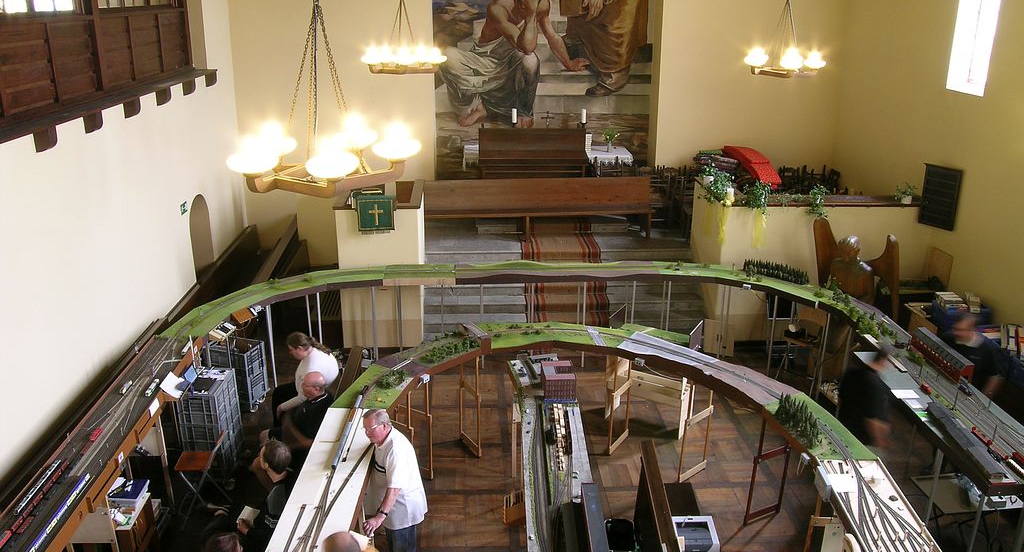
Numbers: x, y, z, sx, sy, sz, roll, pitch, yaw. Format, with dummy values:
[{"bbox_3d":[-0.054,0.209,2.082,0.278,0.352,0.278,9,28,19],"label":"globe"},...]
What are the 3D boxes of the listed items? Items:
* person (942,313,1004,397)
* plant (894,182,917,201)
[{"bbox_3d":[4.438,1.123,8.258,0.560,1.450,0.550,-8,21,-24],"label":"person"},{"bbox_3d":[5.276,-1.120,11.075,0.290,0.250,0.270,-1,19,-3],"label":"plant"}]

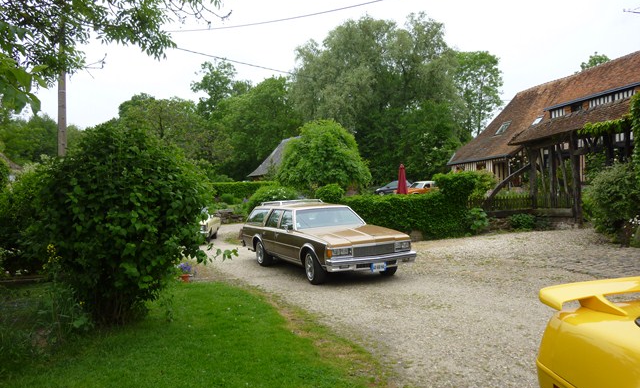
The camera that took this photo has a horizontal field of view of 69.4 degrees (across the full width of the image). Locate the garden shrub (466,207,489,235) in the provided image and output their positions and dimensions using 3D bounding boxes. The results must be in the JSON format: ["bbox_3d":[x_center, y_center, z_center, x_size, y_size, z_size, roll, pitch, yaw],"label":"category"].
[{"bbox_3d":[5.830,0.980,17.100,0.840,1.060,0.800,-2,0,18],"label":"garden shrub"}]

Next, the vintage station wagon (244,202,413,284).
[{"bbox_3d":[-0.120,0.970,10.730,2.020,1.510,5.450,-2,0,-26],"label":"vintage station wagon"}]

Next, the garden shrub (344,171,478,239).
[{"bbox_3d":[3.088,0.354,15.600,5.600,2.300,1.300,-1,-1,-30],"label":"garden shrub"}]

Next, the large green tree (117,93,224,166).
[{"bbox_3d":[-10.674,-3.606,33.000,7.700,7.300,7.000,-1,-1,-22],"label":"large green tree"}]

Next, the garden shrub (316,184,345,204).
[{"bbox_3d":[0.360,0.133,17.500,1.130,1.000,1.100,-1,-1,0],"label":"garden shrub"}]

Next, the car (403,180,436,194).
[{"bbox_3d":[7.390,-0.160,33.000,4.300,1.430,1.700,-1,-1,-35],"label":"car"}]

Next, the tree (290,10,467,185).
[{"bbox_3d":[5.163,-8.420,43.000,15.800,17.200,14.500,-1,-1,6],"label":"tree"}]

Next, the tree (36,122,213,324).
[{"bbox_3d":[-2.728,0.412,6.450,2.450,2.820,2.300,-1,-1,-22],"label":"tree"}]

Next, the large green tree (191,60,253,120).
[{"bbox_3d":[-10.016,-6.864,47.000,6.600,13.500,6.400,-1,-1,-11],"label":"large green tree"}]

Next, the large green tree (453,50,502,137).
[{"bbox_3d":[16.700,-7.400,48.000,5.900,15.000,5.900,-2,0,0],"label":"large green tree"}]

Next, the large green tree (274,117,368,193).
[{"bbox_3d":[0.220,-2.000,28.000,5.700,5.100,5.400,-2,0,0],"label":"large green tree"}]

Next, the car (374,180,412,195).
[{"bbox_3d":[6.740,-0.410,41.000,4.250,1.480,1.720,-2,0,-18],"label":"car"}]

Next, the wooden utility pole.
[{"bbox_3d":[-8.630,-2.250,15.500,0.280,8.100,0.280,-2,0,0],"label":"wooden utility pole"}]

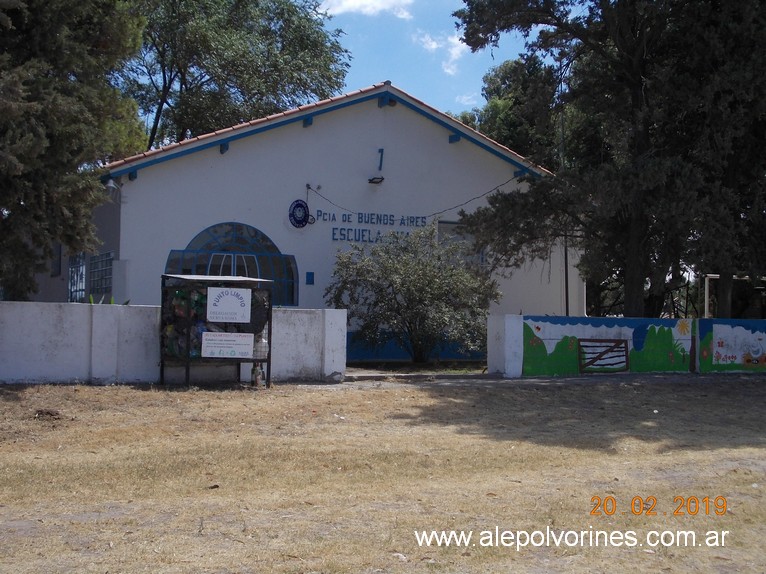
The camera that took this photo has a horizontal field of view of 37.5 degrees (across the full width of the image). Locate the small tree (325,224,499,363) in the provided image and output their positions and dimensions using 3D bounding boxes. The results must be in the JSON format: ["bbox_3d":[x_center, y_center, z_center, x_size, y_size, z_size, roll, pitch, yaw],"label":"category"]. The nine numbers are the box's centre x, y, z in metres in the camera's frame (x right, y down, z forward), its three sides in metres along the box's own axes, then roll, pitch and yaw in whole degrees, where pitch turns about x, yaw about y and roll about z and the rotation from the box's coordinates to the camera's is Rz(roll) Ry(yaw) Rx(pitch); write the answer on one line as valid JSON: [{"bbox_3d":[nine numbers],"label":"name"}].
[{"bbox_3d":[0.503,0.110,19.699,2.950,2.400,2.800,0,-3,0],"label":"small tree"}]

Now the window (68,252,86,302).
[{"bbox_3d":[-5.950,-0.071,21.916,0.120,1.100,1.280,2,-3,-30],"label":"window"}]

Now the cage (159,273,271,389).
[{"bbox_3d":[-2.179,0.548,14.720,1.140,1.450,1.000,2,-3,-30],"label":"cage"}]

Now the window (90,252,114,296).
[{"bbox_3d":[-5.091,-0.205,20.410,0.120,0.740,1.560,2,-3,-30],"label":"window"}]

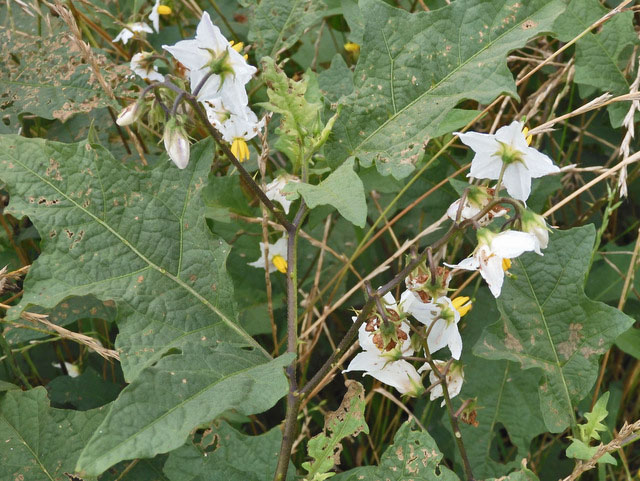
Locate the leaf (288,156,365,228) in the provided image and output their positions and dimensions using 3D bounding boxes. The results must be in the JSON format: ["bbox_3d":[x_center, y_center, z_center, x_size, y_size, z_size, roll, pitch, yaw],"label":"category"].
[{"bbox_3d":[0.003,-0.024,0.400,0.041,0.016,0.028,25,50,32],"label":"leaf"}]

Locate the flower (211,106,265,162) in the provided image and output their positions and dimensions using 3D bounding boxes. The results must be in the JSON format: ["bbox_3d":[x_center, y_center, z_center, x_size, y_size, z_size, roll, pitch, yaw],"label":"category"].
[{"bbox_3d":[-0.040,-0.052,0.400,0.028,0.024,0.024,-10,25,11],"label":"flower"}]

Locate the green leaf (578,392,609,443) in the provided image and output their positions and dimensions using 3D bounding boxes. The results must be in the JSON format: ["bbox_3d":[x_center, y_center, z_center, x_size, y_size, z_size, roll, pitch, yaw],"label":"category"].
[{"bbox_3d":[0.154,0.099,0.470,0.016,0.030,0.010,20,15,6],"label":"green leaf"}]

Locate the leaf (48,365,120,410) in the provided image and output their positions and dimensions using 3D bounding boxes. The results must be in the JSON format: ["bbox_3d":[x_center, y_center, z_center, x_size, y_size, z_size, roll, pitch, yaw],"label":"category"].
[{"bbox_3d":[-0.158,0.100,0.560,0.052,0.012,0.038,11,38,14],"label":"leaf"}]

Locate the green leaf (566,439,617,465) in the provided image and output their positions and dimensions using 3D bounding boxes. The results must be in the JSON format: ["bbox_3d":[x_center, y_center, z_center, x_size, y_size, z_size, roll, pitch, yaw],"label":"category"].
[{"bbox_3d":[0.153,0.119,0.470,0.028,0.006,0.017,0,41,0],"label":"green leaf"}]

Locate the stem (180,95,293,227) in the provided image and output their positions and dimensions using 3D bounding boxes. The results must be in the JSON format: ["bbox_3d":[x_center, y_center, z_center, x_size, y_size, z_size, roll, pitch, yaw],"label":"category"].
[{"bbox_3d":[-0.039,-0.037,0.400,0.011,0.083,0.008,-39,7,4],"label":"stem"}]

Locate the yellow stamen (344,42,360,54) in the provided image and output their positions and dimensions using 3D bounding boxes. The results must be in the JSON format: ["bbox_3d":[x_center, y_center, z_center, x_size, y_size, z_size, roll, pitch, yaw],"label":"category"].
[{"bbox_3d":[0.020,-0.120,0.520,0.008,0.007,0.009,-5,32,-8],"label":"yellow stamen"}]

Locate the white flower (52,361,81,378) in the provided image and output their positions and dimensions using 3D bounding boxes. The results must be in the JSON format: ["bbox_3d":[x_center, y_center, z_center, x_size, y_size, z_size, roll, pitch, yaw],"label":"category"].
[{"bbox_3d":[-0.164,0.083,0.540,0.020,0.015,0.014,15,55,11],"label":"white flower"}]

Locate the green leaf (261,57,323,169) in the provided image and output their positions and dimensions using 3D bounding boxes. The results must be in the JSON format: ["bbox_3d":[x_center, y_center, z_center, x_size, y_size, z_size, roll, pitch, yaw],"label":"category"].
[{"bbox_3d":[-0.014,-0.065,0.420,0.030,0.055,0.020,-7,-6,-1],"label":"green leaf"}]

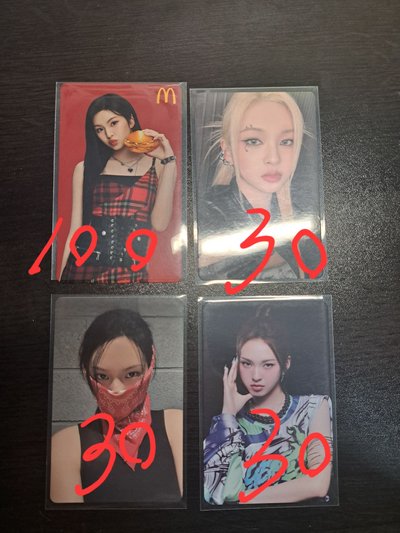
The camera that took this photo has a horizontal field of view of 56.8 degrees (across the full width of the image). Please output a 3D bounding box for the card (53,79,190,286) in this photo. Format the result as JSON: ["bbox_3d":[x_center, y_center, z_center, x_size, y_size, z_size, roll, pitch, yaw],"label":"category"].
[{"bbox_3d":[-0.035,-0.038,0.164,0.059,0.001,0.089,0,87,-2],"label":"card"}]

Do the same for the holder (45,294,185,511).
[{"bbox_3d":[-0.035,0.057,0.159,0.059,0.001,0.089,0,87,-2],"label":"holder"}]

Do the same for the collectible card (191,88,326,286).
[{"bbox_3d":[0.026,-0.037,0.166,0.059,0.001,0.089,-2,87,-2],"label":"collectible card"}]

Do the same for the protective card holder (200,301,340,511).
[{"bbox_3d":[0.029,0.058,0.160,0.059,0.001,0.089,-1,87,-2],"label":"protective card holder"}]

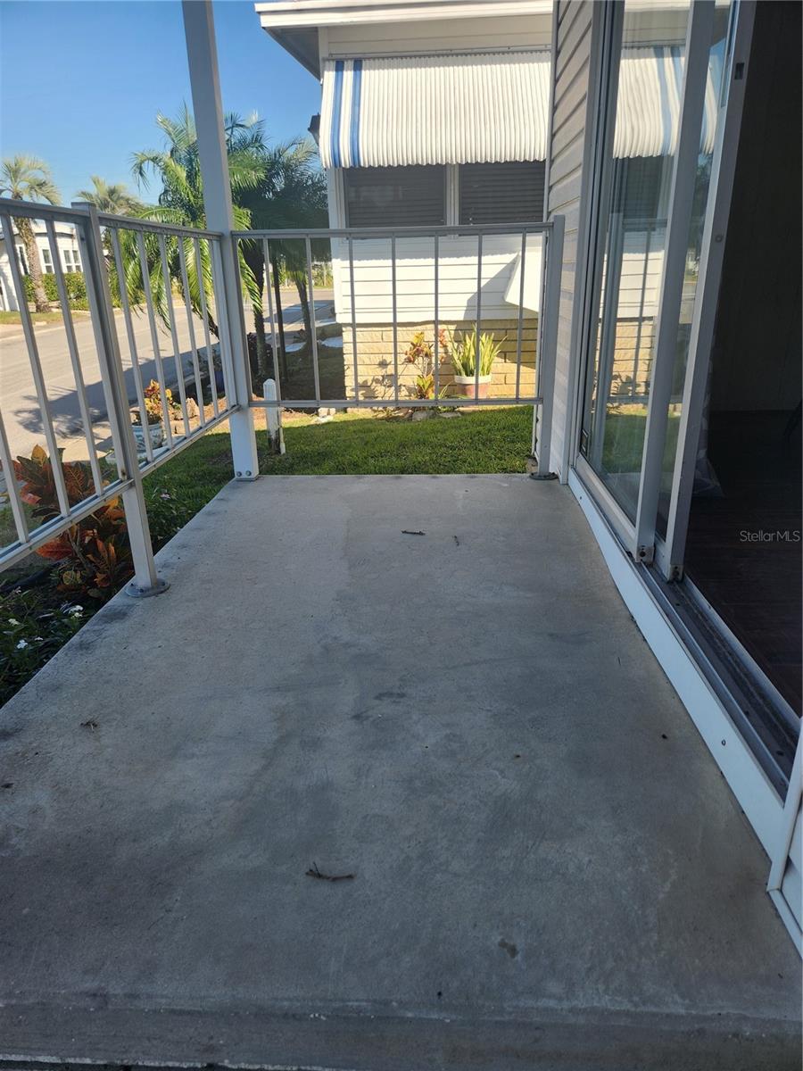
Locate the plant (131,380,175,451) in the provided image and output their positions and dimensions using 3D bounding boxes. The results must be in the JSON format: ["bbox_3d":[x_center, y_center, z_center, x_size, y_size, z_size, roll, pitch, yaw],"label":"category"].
[{"bbox_3d":[-1.907,-0.913,5.404,0.340,0.530,0.340,0,21,4],"label":"plant"}]

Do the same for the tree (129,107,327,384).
[{"bbox_3d":[-2.170,-3.631,9.089,2.400,3.150,2.300,0,21,4],"label":"tree"}]

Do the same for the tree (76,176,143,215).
[{"bbox_3d":[-12.655,-12.925,31.484,2.800,5.100,2.800,0,21,4],"label":"tree"}]

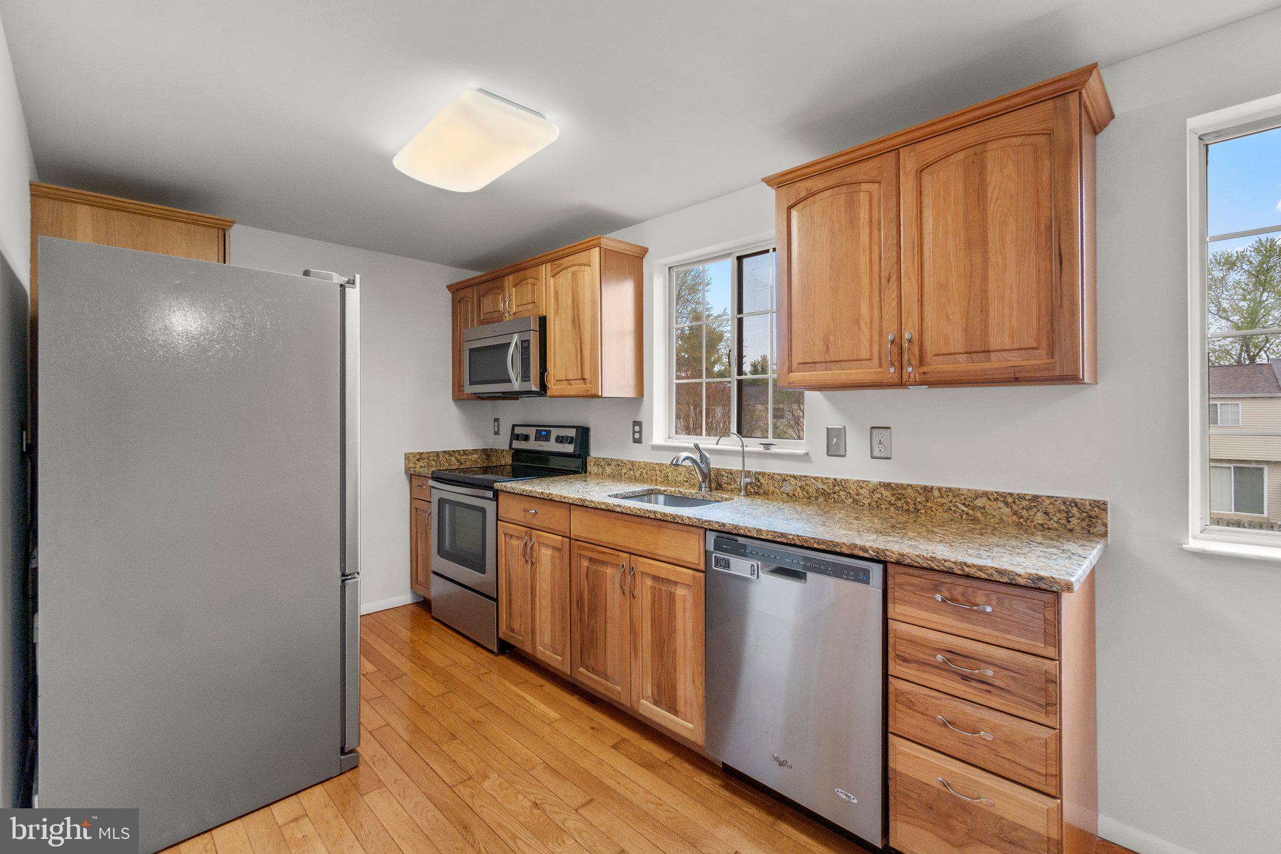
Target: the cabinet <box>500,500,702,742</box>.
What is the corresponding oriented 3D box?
[{"bbox_3d":[-0.022,0.752,2.573,0.662,0.842,1.374,-1,2,-45],"label":"cabinet"}]

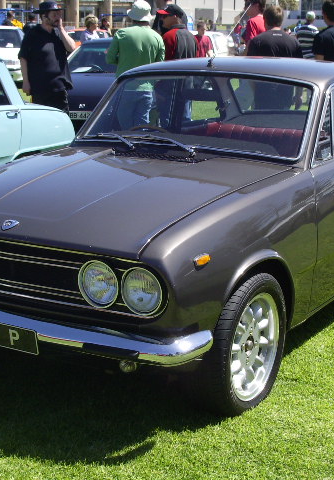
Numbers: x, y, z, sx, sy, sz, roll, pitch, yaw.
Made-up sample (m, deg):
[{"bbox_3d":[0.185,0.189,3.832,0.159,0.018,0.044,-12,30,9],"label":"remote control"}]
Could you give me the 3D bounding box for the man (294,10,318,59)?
[{"bbox_3d":[2.479,-3.181,16.599,0.520,1.790,0.320,4,13,12],"label":"man"}]

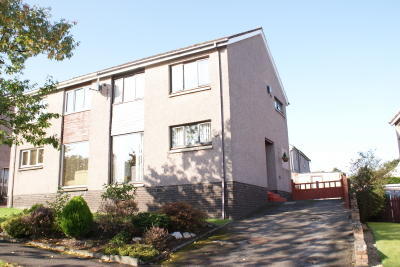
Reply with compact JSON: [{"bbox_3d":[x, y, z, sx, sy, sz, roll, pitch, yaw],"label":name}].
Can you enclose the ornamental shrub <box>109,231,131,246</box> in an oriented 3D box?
[{"bbox_3d":[-1.923,2.509,7.966,0.510,0.371,0.500,2,-14,-13],"label":"ornamental shrub"}]

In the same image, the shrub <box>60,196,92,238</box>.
[{"bbox_3d":[-3.373,2.276,9.033,0.893,1.104,0.880,4,-14,-20],"label":"shrub"}]

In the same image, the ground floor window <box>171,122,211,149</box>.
[{"bbox_3d":[-0.322,0.078,12.431,1.757,0.879,0.120,-8,-15,27],"label":"ground floor window"}]

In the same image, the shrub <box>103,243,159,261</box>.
[{"bbox_3d":[-1.530,2.550,7.315,1.380,0.331,0.828,-8,-14,27],"label":"shrub"}]

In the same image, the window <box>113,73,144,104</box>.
[{"bbox_3d":[-3.033,-1.920,14.342,1.756,1.168,0.120,-8,-15,27],"label":"window"}]

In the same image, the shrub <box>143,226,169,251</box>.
[{"bbox_3d":[-1.012,2.387,7.578,0.573,0.529,0.550,1,-13,-7],"label":"shrub"}]

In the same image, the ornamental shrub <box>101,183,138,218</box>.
[{"bbox_3d":[-3.009,2.483,12.482,1.443,1.283,1.299,-8,-14,27],"label":"ornamental shrub"}]

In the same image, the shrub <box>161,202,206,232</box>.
[{"bbox_3d":[-0.490,2.465,9.863,1.392,0.830,1.253,-8,-14,27],"label":"shrub"}]

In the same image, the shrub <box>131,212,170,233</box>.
[{"bbox_3d":[-1.417,2.549,9.547,1.111,0.555,0.900,1,-13,-8],"label":"shrub"}]

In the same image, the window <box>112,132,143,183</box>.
[{"bbox_3d":[-2.930,1.002,13.628,1.773,2.028,0.120,-8,-15,27],"label":"window"}]

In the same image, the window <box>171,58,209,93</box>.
[{"bbox_3d":[-0.407,-2.279,13.254,1.831,1.225,0.150,-8,-14,27],"label":"window"}]

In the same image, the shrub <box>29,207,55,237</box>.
[{"bbox_3d":[-4.814,2.656,10.138,0.713,0.853,0.713,-8,-14,27],"label":"shrub"}]

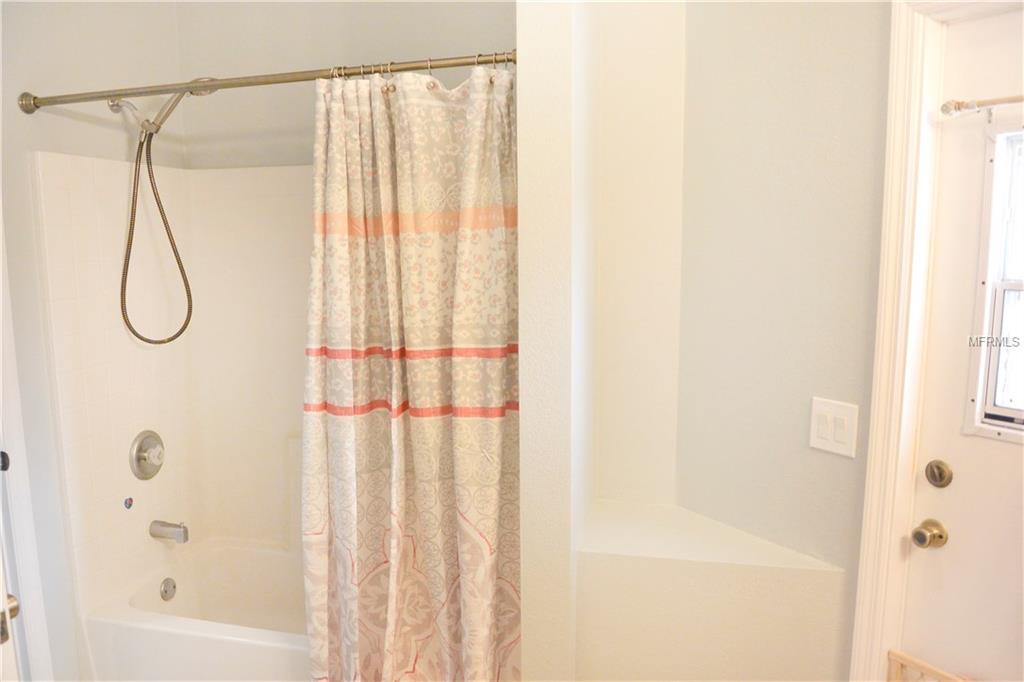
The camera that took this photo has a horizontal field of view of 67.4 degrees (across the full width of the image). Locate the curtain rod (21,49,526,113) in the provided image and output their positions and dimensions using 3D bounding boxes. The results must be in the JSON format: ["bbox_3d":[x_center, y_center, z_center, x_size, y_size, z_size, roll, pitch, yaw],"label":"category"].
[{"bbox_3d":[-0.681,-0.685,2.032,1.520,0.062,0.062,1,8,16],"label":"curtain rod"}]

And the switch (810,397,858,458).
[{"bbox_3d":[0.736,0.199,1.758,0.010,0.118,0.119,-6,10,-34],"label":"switch"}]

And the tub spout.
[{"bbox_3d":[-1.224,0.683,2.749,0.124,0.064,0.050,2,9,16],"label":"tub spout"}]

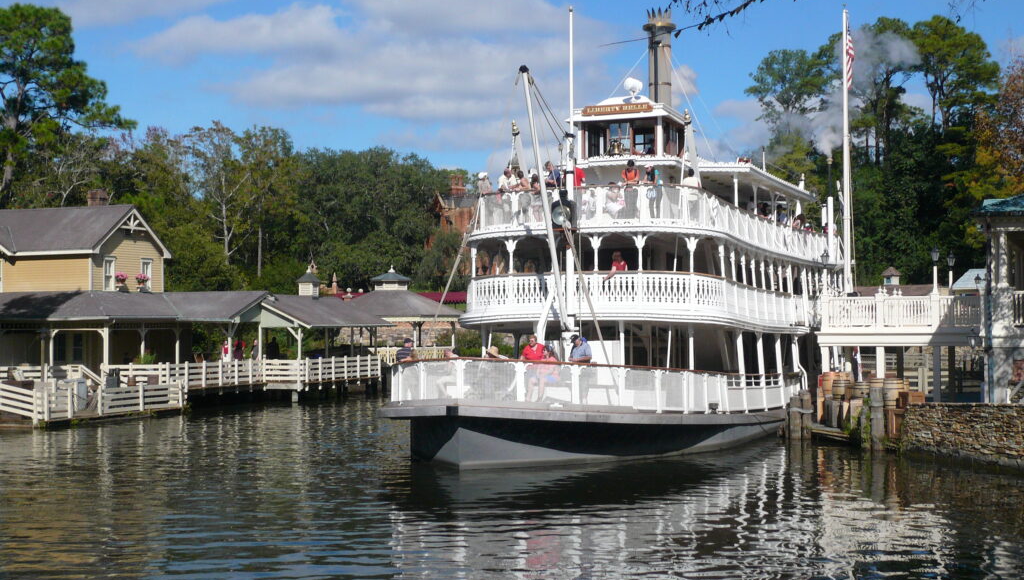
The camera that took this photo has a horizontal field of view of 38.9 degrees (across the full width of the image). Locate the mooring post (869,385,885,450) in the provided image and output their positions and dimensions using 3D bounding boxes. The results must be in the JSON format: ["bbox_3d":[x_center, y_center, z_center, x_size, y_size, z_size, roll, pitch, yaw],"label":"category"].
[{"bbox_3d":[9.821,3.457,39.000,0.370,1.750,0.370,-1,-2,30],"label":"mooring post"}]

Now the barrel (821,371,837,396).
[{"bbox_3d":[9.529,2.838,43.300,0.550,0.770,0.550,-1,-2,30],"label":"barrel"}]

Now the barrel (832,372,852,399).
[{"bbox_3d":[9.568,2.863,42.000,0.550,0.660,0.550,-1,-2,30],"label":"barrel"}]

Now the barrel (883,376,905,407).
[{"bbox_3d":[10.603,2.879,40.200,0.560,0.840,0.560,-1,-2,30],"label":"barrel"}]

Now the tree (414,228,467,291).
[{"bbox_3d":[-5.673,-2.221,115.000,4.300,5.600,4.300,0,-2,0],"label":"tree"}]

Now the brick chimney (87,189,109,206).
[{"bbox_3d":[-18.565,-4.103,65.000,0.700,0.850,0.700,-1,-2,29],"label":"brick chimney"}]

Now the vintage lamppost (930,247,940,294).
[{"bbox_3d":[12.572,-0.608,43.000,0.260,1.420,0.260,-1,-2,24],"label":"vintage lamppost"}]

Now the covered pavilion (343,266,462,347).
[{"bbox_3d":[-7.502,1.538,91.000,9.000,6.100,9.000,0,-2,-3],"label":"covered pavilion"}]

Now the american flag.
[{"bbox_3d":[10.619,-7.314,45.500,0.320,1.950,0.250,0,-2,-6],"label":"american flag"}]

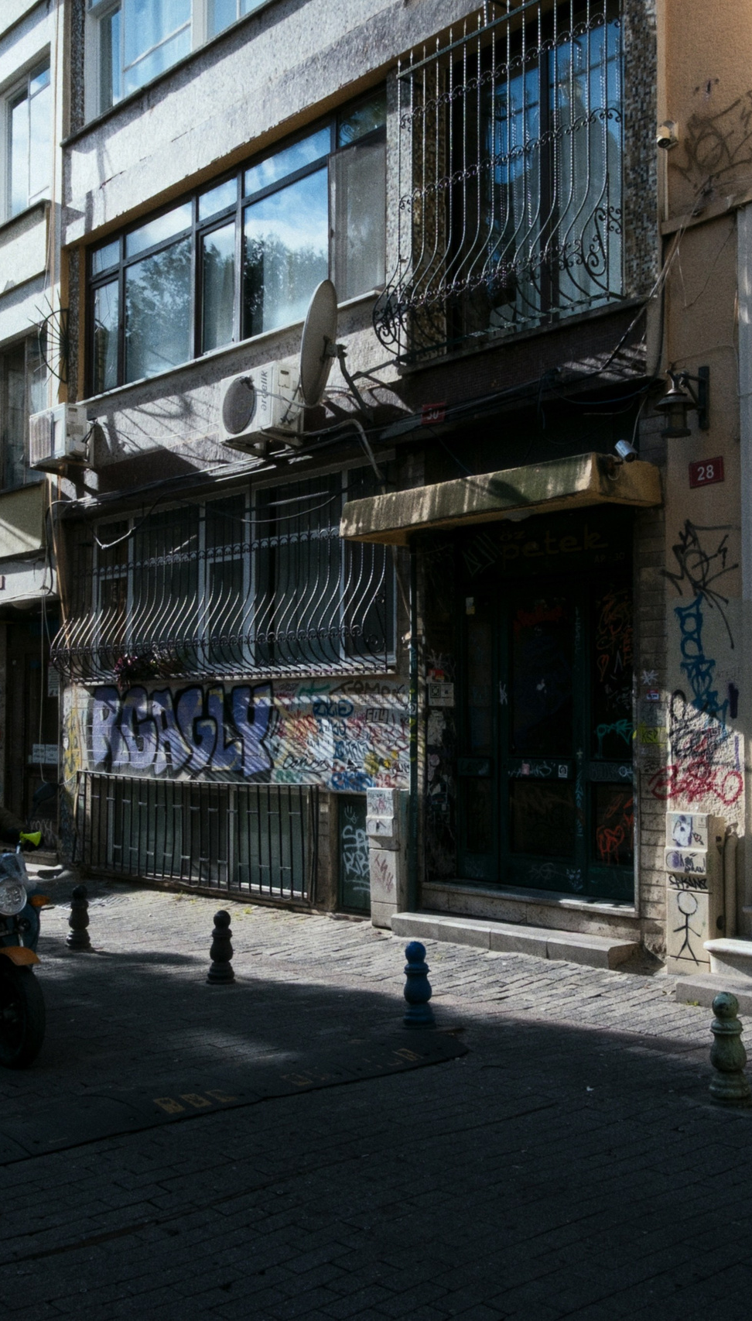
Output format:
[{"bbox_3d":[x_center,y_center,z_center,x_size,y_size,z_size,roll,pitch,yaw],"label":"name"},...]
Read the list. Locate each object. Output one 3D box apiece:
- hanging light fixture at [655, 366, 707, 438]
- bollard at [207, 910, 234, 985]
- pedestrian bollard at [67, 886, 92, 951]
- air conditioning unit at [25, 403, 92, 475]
[{"bbox_3d":[1.997,-1.644,8.493,0.400,0.435,0.260,3,-4,-41],"label":"hanging light fixture"},{"bbox_3d":[-1.021,1.885,8.710,0.184,0.461,0.184,0,-3,-7],"label":"bollard"},{"bbox_3d":[-2.175,1.884,9.705,0.172,0.450,0.172,3,-4,-41],"label":"pedestrian bollard"},{"bbox_3d":[-3.720,-2.602,15.504,0.290,0.610,0.878,3,-4,-41],"label":"air conditioning unit"}]

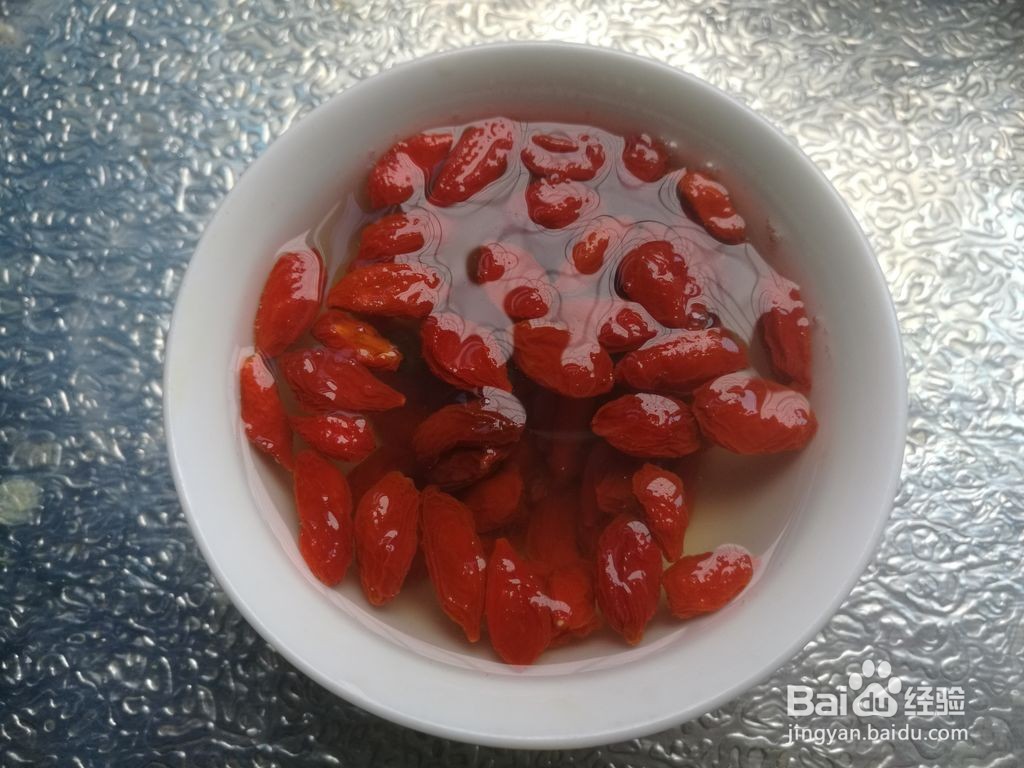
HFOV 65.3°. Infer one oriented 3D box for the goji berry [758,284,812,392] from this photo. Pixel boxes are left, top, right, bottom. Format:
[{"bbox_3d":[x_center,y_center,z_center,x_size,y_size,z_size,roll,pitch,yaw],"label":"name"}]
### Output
[{"bbox_3d":[0.044,-0.008,0.130,0.008,0.007,0.018,-8,73,-2],"label":"goji berry"}]

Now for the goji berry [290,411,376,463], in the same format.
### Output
[{"bbox_3d":[-0.030,0.008,0.133,0.015,0.007,0.007,14,73,4],"label":"goji berry"}]

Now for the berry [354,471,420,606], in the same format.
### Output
[{"bbox_3d":[-0.020,0.025,0.128,0.009,0.008,0.021,7,73,2],"label":"berry"}]

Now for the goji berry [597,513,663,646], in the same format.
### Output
[{"bbox_3d":[0.017,0.029,0.119,0.009,0.008,0.019,-3,73,-1],"label":"goji berry"}]

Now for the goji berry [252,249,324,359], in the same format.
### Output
[{"bbox_3d":[-0.037,-0.013,0.132,0.009,0.008,0.020,16,73,5],"label":"goji berry"}]

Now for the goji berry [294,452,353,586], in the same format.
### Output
[{"bbox_3d":[-0.029,0.020,0.122,0.008,0.007,0.021,-14,73,-4],"label":"goji berry"}]

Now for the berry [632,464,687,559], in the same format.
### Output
[{"bbox_3d":[0.023,0.020,0.123,0.007,0.006,0.015,-12,73,-3],"label":"berry"}]

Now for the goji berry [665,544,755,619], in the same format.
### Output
[{"bbox_3d":[0.030,0.031,0.124,0.015,0.008,0.009,-22,74,-7],"label":"goji berry"}]

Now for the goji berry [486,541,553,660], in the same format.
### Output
[{"bbox_3d":[0.000,0.034,0.125,0.010,0.009,0.019,-9,73,-3],"label":"goji berry"}]

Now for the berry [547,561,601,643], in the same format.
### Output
[{"bbox_3d":[0.009,0.034,0.127,0.009,0.008,0.013,-2,73,-1],"label":"berry"}]

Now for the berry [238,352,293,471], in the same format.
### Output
[{"bbox_3d":[-0.039,0.004,0.126,0.006,0.006,0.020,-22,74,-6],"label":"berry"}]

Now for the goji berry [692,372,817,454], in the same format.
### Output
[{"bbox_3d":[0.040,0.005,0.132,0.020,0.010,0.012,19,74,6],"label":"goji berry"}]

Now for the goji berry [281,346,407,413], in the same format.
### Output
[{"bbox_3d":[-0.027,-0.001,0.129,0.022,0.008,0.009,21,74,6],"label":"goji berry"}]

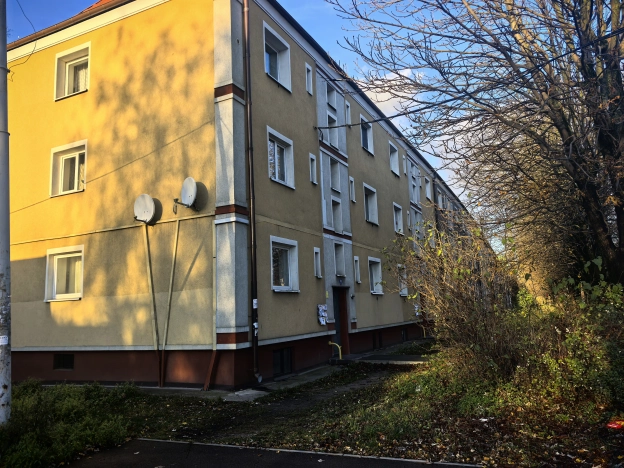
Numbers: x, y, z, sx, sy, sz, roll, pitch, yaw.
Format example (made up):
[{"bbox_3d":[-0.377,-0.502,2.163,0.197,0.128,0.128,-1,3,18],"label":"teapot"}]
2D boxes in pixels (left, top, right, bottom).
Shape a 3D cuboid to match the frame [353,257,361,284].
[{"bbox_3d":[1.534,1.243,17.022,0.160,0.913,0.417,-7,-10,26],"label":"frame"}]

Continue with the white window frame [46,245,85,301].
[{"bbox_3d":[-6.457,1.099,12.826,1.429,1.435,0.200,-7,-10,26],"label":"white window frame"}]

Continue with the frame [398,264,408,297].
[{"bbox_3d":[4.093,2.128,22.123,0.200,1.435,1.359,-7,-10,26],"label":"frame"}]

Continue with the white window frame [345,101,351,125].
[{"bbox_3d":[1.294,-4.445,18.076,0.170,0.936,0.423,-7,-10,26],"label":"white window frame"}]

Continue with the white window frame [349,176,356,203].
[{"bbox_3d":[1.412,-1.591,17.628,0.170,0.876,0.423,-7,-10,26],"label":"white window frame"}]

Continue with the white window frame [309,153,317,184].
[{"bbox_3d":[-0.018,-1.978,14.784,0.170,0.876,0.414,-7,-10,26],"label":"white window frame"}]

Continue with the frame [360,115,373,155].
[{"bbox_3d":[2.168,-3.983,19.796,0.200,1.439,1.430,-7,-10,26],"label":"frame"}]

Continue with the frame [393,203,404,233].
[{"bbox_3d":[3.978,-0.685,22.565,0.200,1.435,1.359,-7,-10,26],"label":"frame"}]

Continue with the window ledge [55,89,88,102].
[{"bbox_3d":[-6.672,-3.842,13.587,1.339,0.054,0.200,-7,-10,26],"label":"window ledge"}]

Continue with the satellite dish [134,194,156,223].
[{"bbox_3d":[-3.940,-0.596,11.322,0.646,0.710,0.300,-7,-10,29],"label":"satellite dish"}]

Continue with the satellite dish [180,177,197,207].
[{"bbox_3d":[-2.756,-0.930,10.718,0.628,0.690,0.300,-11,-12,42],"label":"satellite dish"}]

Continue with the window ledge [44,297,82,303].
[{"bbox_3d":[-6.467,1.787,12.715,1.438,0.054,0.200,-7,-10,26],"label":"window ledge"}]

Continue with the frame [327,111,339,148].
[{"bbox_3d":[0.629,-3.491,16.515,0.200,1.171,0.814,-7,-10,26],"label":"frame"}]

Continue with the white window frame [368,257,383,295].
[{"bbox_3d":[2.402,1.643,18.913,0.200,1.383,1.430,-7,-10,26],"label":"white window frame"}]

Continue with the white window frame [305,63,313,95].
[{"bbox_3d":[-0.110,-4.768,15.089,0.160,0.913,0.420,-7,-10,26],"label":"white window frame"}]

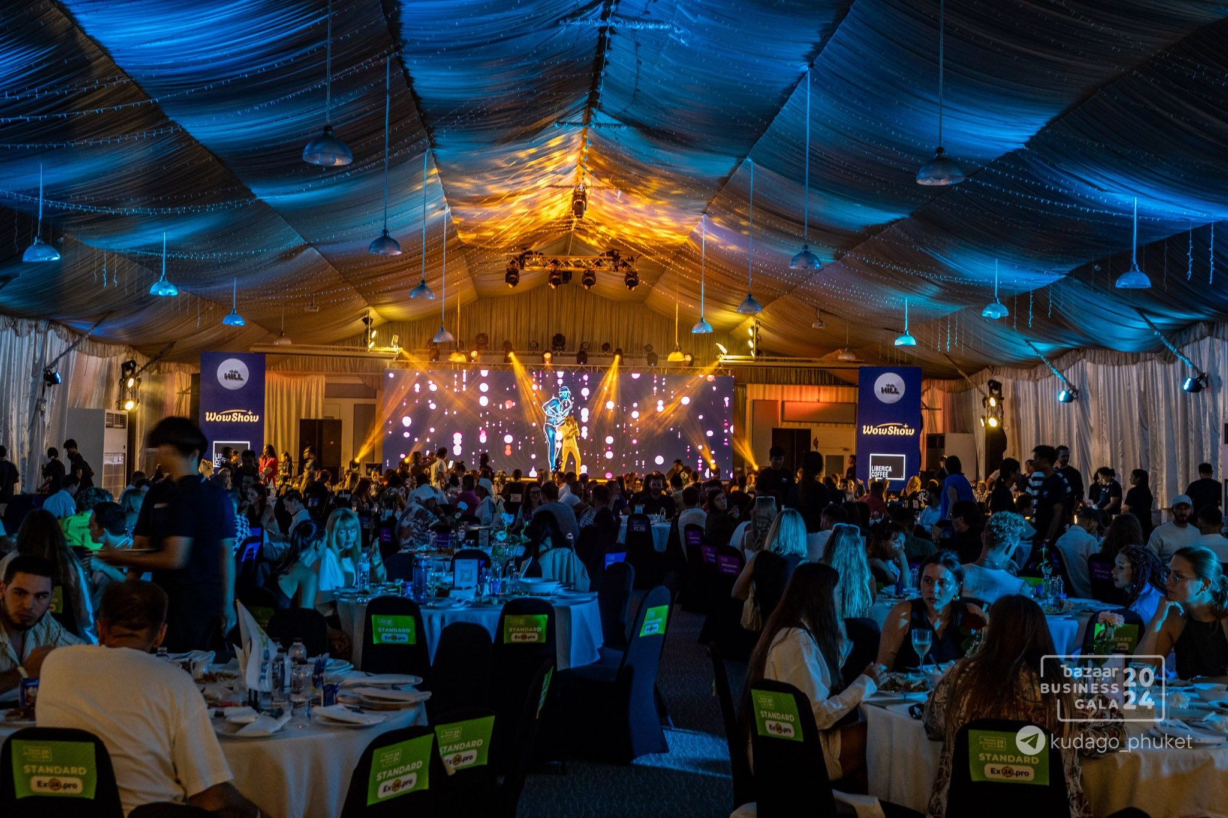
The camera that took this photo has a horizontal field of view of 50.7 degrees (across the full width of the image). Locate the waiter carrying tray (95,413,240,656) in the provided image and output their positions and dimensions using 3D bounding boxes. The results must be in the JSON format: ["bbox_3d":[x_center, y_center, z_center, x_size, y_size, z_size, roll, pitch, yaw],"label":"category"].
[{"bbox_3d":[-2.007,0.913,5.850,0.600,1.740,0.520,2,-2,-24],"label":"waiter carrying tray"}]

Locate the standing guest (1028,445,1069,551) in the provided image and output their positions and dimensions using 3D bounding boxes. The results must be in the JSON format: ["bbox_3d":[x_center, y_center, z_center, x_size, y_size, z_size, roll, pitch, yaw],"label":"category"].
[{"bbox_3d":[4.153,1.225,12.400,0.320,1.730,0.460,2,-2,-30],"label":"standing guest"}]

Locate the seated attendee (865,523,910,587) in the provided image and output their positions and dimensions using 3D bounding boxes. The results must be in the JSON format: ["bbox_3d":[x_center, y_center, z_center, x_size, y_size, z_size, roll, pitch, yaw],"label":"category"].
[{"bbox_3d":[2.025,1.399,9.055,0.720,1.200,0.500,-1,-3,37],"label":"seated attendee"}]

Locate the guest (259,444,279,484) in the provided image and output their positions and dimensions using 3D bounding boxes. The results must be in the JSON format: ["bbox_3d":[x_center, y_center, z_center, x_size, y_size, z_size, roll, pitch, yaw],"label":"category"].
[{"bbox_3d":[-7.451,1.576,28.000,0.440,1.570,0.340,0,-2,23],"label":"guest"}]

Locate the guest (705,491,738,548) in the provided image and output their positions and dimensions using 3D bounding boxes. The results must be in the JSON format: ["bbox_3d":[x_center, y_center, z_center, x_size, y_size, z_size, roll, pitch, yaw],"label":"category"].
[{"bbox_3d":[1.119,1.418,12.608,0.550,1.250,0.460,1,-2,-6],"label":"guest"}]

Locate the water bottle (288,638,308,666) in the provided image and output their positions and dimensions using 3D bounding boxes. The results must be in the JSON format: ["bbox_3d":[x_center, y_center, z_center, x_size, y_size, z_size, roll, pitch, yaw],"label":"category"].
[{"bbox_3d":[-1.079,0.887,4.417,0.065,0.213,0.065,1,-2,0],"label":"water bottle"}]

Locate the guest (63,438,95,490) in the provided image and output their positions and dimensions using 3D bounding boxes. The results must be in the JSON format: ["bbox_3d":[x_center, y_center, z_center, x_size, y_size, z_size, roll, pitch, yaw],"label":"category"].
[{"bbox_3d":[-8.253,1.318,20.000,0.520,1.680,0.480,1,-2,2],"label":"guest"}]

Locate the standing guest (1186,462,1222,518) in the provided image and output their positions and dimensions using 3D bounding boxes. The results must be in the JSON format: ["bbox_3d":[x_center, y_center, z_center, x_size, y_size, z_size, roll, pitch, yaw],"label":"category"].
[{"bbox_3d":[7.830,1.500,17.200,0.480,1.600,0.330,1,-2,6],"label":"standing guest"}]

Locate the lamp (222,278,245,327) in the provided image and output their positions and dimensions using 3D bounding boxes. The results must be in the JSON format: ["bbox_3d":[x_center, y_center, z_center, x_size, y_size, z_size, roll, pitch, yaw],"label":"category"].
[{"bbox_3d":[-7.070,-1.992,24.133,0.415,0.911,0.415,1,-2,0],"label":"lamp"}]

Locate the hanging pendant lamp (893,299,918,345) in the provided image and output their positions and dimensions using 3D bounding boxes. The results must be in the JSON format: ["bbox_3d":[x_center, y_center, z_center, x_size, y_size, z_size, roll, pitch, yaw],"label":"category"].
[{"bbox_3d":[5.654,-1.672,25.100,0.430,0.929,0.430,1,-2,0],"label":"hanging pendant lamp"}]

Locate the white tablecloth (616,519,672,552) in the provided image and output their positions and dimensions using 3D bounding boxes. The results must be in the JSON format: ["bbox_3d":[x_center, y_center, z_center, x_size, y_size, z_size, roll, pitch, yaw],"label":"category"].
[{"bbox_3d":[0.361,1.767,15.870,1.500,0.760,1.500,1,-2,0],"label":"white tablecloth"}]

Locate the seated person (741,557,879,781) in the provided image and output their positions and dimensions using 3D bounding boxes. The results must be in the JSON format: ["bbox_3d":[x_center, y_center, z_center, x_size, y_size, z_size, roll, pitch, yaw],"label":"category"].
[{"bbox_3d":[0.731,1.144,4.250,0.700,1.270,0.480,2,-2,-30],"label":"seated person"}]

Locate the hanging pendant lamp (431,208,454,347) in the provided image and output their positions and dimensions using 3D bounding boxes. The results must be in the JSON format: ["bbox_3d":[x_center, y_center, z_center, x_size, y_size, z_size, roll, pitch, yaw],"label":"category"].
[{"bbox_3d":[-3.381,-2.676,25.905,0.415,2.705,0.415,1,-2,0],"label":"hanging pendant lamp"}]

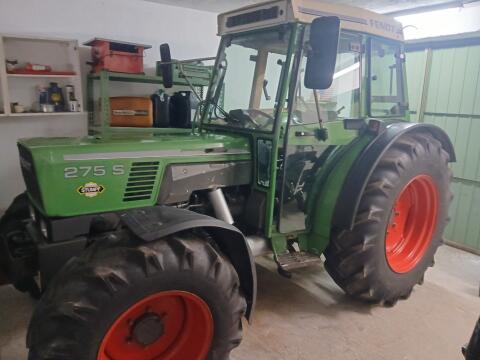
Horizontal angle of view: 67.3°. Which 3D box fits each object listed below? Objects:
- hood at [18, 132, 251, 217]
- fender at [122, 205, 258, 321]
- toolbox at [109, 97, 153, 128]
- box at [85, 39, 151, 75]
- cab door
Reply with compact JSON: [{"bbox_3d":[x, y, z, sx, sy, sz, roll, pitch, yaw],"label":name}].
[{"bbox_3d":[-0.659,-0.118,2.498,1.450,0.387,0.578,-8,16,-37],"label":"hood"},{"bbox_3d":[-0.264,0.530,2.071,0.696,0.755,0.343,-8,16,-37],"label":"fender"},{"bbox_3d":[-1.158,-0.700,3.676,0.455,0.290,0.260,-7,15,-32],"label":"toolbox"},{"bbox_3d":[-1.264,-1.247,3.718,0.540,0.285,0.500,-7,15,-32],"label":"box"},{"bbox_3d":[0.666,-0.371,2.845,0.892,1.519,0.078,-8,16,-37],"label":"cab door"}]

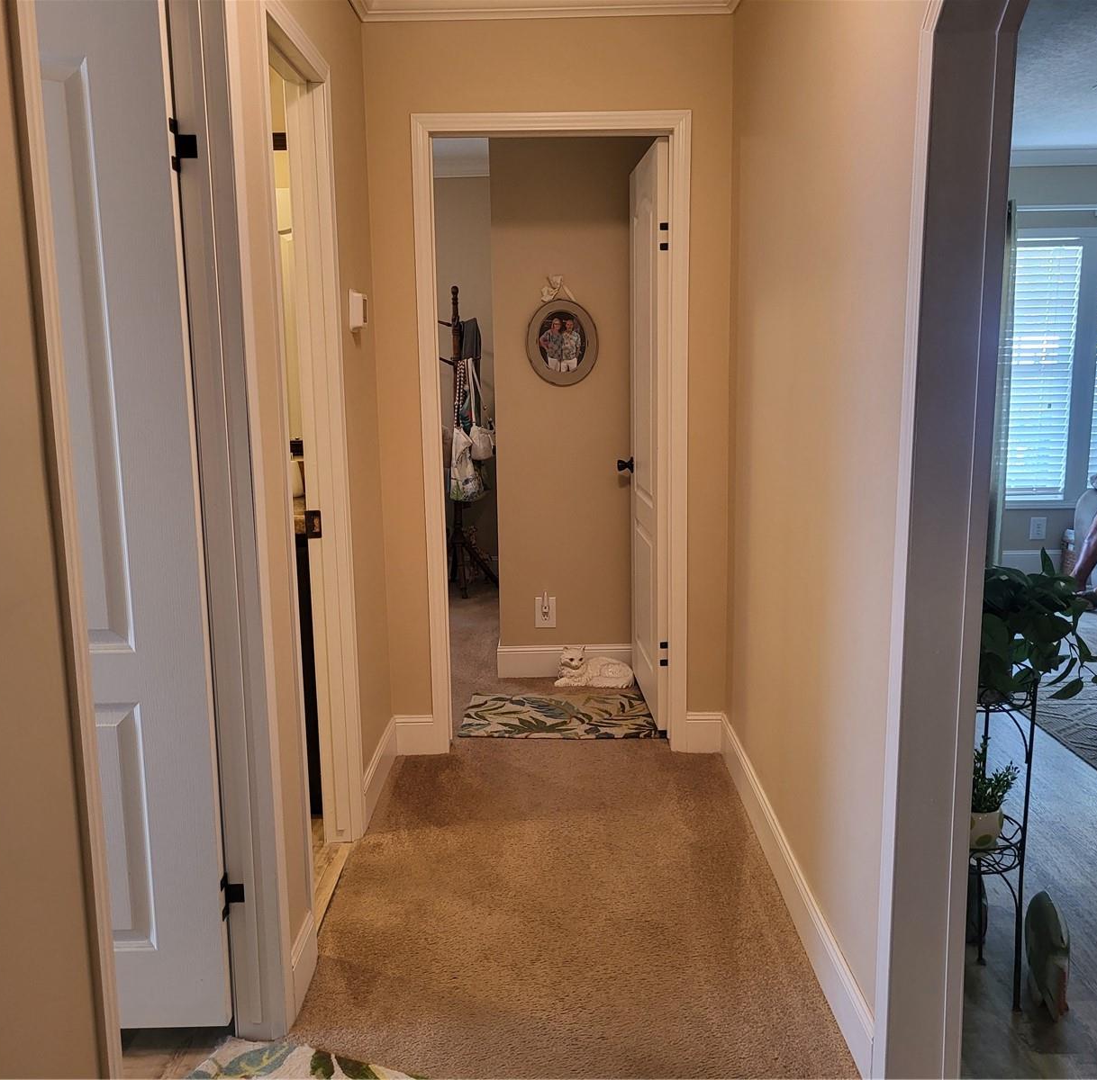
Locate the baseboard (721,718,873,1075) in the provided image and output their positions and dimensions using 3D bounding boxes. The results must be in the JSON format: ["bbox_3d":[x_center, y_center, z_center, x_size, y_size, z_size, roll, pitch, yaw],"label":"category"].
[{"bbox_3d":[0.598,0.807,2.873,0.016,0.135,1.744,-1,10,0],"label":"baseboard"}]

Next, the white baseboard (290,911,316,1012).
[{"bbox_3d":[-0.531,0.916,2.356,0.016,0.135,0.199,-1,10,0],"label":"white baseboard"}]

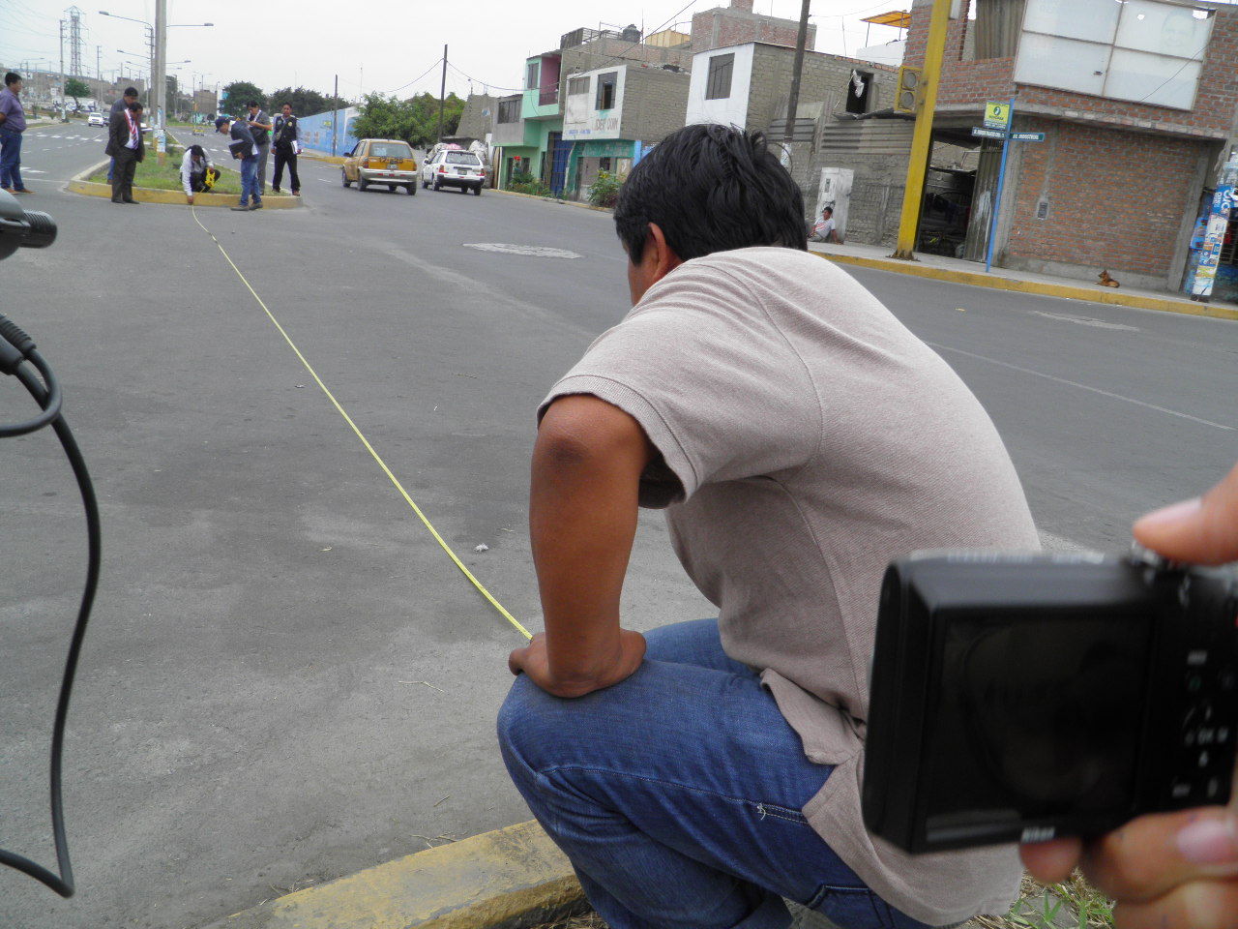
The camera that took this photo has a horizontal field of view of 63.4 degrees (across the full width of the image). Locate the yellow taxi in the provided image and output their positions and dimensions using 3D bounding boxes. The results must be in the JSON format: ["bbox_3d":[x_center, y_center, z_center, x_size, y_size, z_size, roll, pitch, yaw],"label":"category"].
[{"bbox_3d":[-7.305,-9.083,30.353,1.630,1.430,4.050,-2,18,-24],"label":"yellow taxi"}]

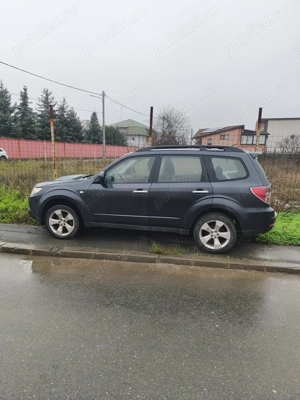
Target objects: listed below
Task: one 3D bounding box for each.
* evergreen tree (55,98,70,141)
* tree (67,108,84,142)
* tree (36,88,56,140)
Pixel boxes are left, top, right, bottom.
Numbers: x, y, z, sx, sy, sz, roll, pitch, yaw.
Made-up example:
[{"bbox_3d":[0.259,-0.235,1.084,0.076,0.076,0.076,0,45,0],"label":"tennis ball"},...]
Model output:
[{"bbox_3d":[-12.976,-10.604,40.334,3.200,9.419,3.200,1,10,0],"label":"evergreen tree"},{"bbox_3d":[-12.219,-10.574,43.381,3.200,8.352,3.200,1,10,0],"label":"tree"},{"bbox_3d":[-14.327,-10.360,37.337,3.400,9.903,3.400,1,10,0],"label":"tree"}]

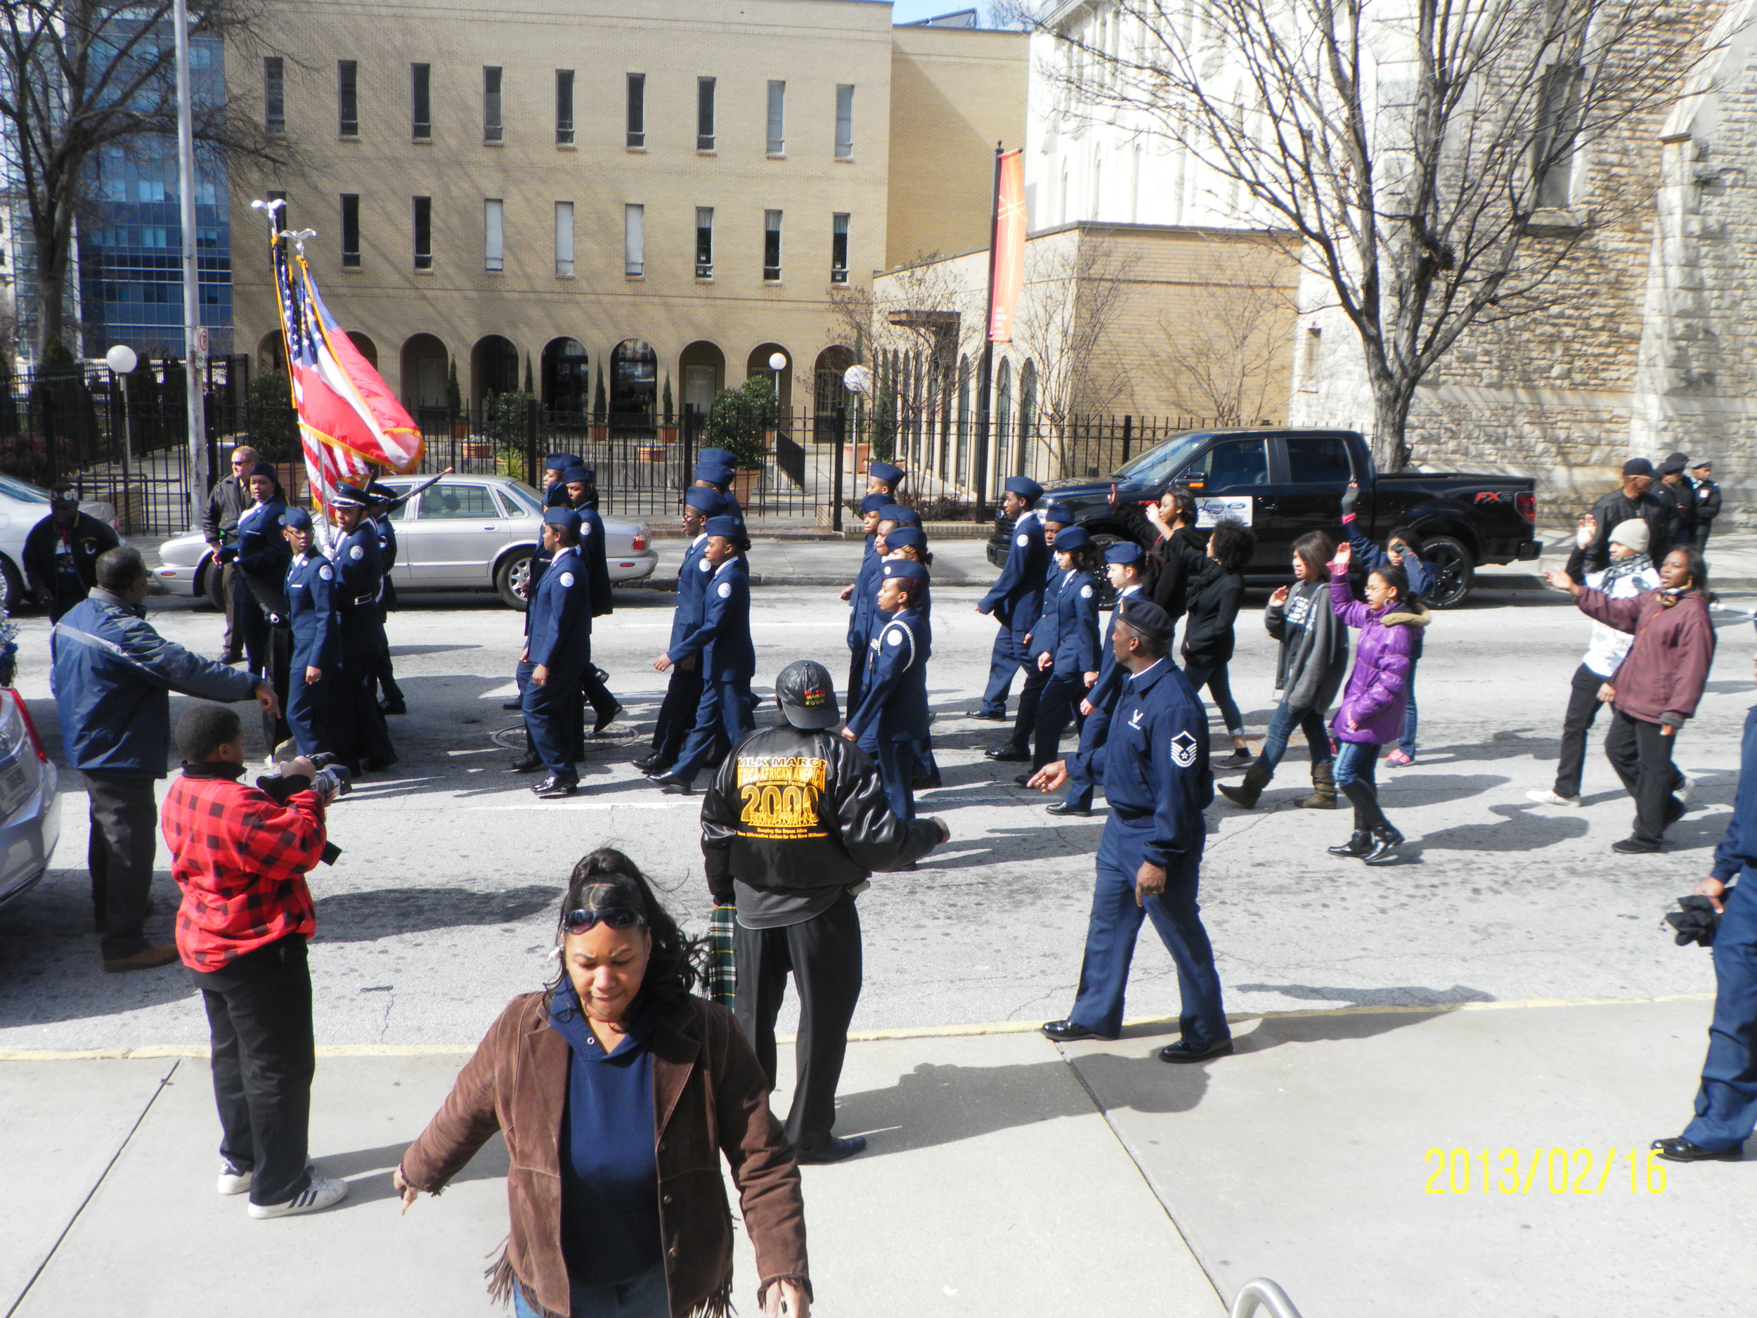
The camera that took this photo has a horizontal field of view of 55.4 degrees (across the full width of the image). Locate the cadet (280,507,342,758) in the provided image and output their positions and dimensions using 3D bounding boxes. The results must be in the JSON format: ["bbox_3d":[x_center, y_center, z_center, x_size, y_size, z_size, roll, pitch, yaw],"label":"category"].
[{"bbox_3d":[-3.598,-0.118,10.656,0.400,1.694,0.460,-7,13,-37],"label":"cadet"}]

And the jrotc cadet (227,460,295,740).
[{"bbox_3d":[-4.256,-0.451,11.552,0.500,1.800,0.520,-6,12,-38],"label":"jrotc cadet"}]

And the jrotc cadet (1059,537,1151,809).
[{"bbox_3d":[1.410,0.102,10.214,0.680,1.660,0.500,-1,10,-12],"label":"jrotc cadet"}]

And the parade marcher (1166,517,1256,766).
[{"bbox_3d":[2.218,-0.119,11.267,0.601,1.679,0.500,1,11,-2],"label":"parade marcher"}]

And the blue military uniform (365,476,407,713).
[{"bbox_3d":[-3.764,-0.454,12.601,0.437,1.744,0.520,-4,12,-26],"label":"blue military uniform"}]

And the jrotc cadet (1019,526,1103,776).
[{"bbox_3d":[1.176,-0.044,10.693,0.430,1.593,0.450,0,11,-8],"label":"jrotc cadet"}]

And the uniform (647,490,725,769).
[{"bbox_3d":[-1.243,-0.174,10.569,0.560,1.790,0.500,0,11,-8],"label":"uniform"}]

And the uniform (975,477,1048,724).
[{"bbox_3d":[0.986,-0.427,12.190,0.500,1.771,0.480,0,11,-8],"label":"uniform"}]

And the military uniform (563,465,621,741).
[{"bbox_3d":[-2.039,-0.401,11.601,0.620,1.820,0.500,0,10,-9],"label":"military uniform"}]

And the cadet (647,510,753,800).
[{"bbox_3d":[-1.034,-0.013,10.062,0.690,1.711,0.480,0,10,-8],"label":"cadet"}]

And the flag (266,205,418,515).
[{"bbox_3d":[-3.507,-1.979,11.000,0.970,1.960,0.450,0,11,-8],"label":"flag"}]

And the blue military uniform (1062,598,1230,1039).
[{"bbox_3d":[0.965,0.646,6.415,0.741,1.790,0.600,-1,11,-13],"label":"blue military uniform"}]

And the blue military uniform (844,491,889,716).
[{"bbox_3d":[-0.014,-0.221,11.206,0.580,1.760,0.500,-1,10,-13],"label":"blue military uniform"}]

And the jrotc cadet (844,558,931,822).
[{"bbox_3d":[0.046,0.243,9.125,0.490,1.568,0.460,0,11,-8],"label":"jrotc cadet"}]

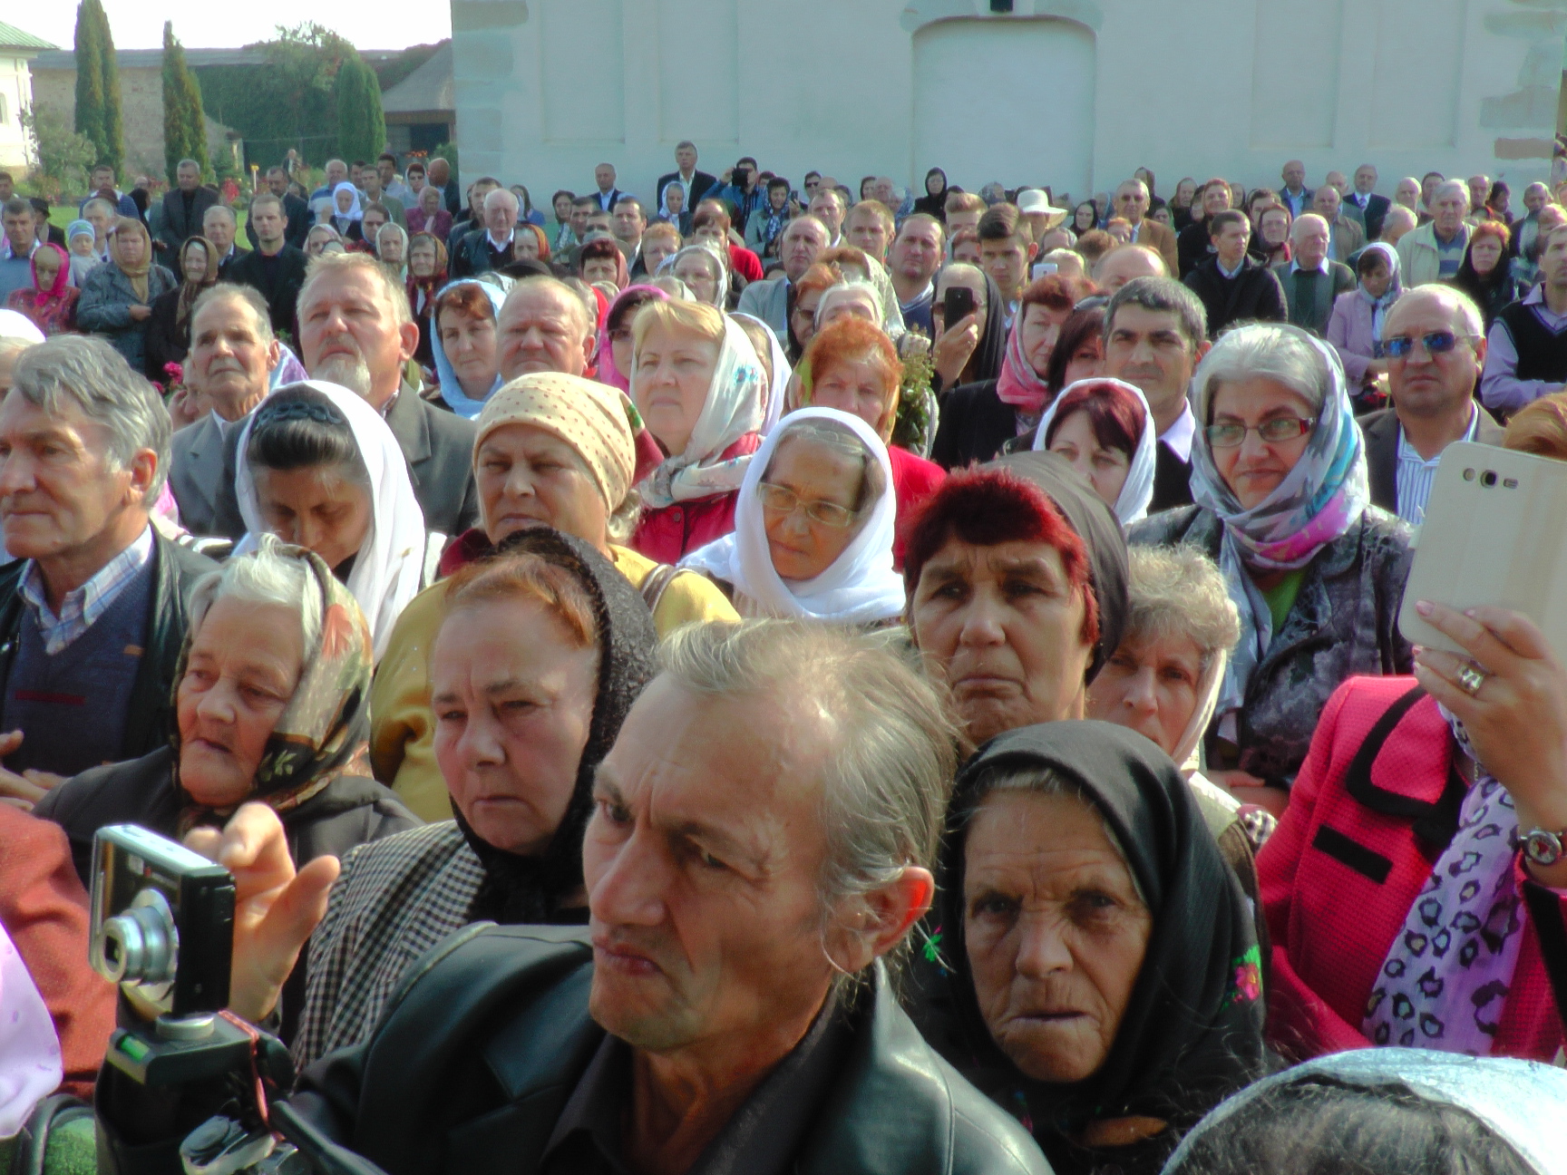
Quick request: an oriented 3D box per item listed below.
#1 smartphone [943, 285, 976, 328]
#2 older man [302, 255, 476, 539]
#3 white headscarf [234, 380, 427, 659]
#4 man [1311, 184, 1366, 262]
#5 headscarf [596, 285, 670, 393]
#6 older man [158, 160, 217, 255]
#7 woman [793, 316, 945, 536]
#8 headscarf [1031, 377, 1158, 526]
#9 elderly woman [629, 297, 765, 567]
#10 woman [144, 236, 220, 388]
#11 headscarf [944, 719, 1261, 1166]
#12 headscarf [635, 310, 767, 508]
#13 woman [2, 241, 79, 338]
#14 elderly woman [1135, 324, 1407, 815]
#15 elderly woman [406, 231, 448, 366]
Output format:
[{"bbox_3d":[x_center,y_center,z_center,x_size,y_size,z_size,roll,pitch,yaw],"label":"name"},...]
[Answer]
[{"bbox_3d":[0.426,-0.664,4.050,0.068,0.135,0.011,1,15,-7],"label":"smartphone"},{"bbox_3d":[-0.698,0.269,3.003,0.500,1.700,0.330,3,16,12],"label":"older man"},{"bbox_3d":[-0.555,-0.078,2.060,0.240,0.360,0.260,1,14,5],"label":"white headscarf"},{"bbox_3d":[3.566,-1.827,11.218,0.520,1.700,0.320,7,16,23],"label":"man"},{"bbox_3d":[-0.350,-0.593,4.150,0.240,0.330,0.260,2,15,8],"label":"headscarf"},{"bbox_3d":[-4.426,-2.373,12.723,0.500,1.700,0.320,-4,16,-14],"label":"older man"},{"bbox_3d":[0.130,0.288,3.152,0.480,1.580,0.320,2,15,8],"label":"woman"},{"bbox_3d":[0.498,-0.195,2.718,0.205,0.300,0.235,6,16,21],"label":"headscarf"},{"bbox_3d":[-0.135,0.337,2.787,0.480,1.620,0.320,7,16,23],"label":"elderly woman"},{"bbox_3d":[-2.786,-0.946,8.094,0.480,1.480,0.340,-1,15,-2],"label":"woman"},{"bbox_3d":[0.217,0.257,1.140,0.250,0.340,0.270,5,16,19],"label":"headscarf"},{"bbox_3d":[-0.131,-0.282,2.608,0.200,0.300,0.235,7,16,23],"label":"headscarf"},{"bbox_3d":[-3.605,-0.962,8.392,0.480,1.500,0.320,-3,15,-10],"label":"woman"},{"bbox_3d":[0.618,0.459,2.314,0.480,1.630,0.340,7,17,23],"label":"elderly woman"},{"bbox_3d":[-1.839,-1.091,8.795,0.450,1.520,0.320,1,15,5],"label":"elderly woman"}]

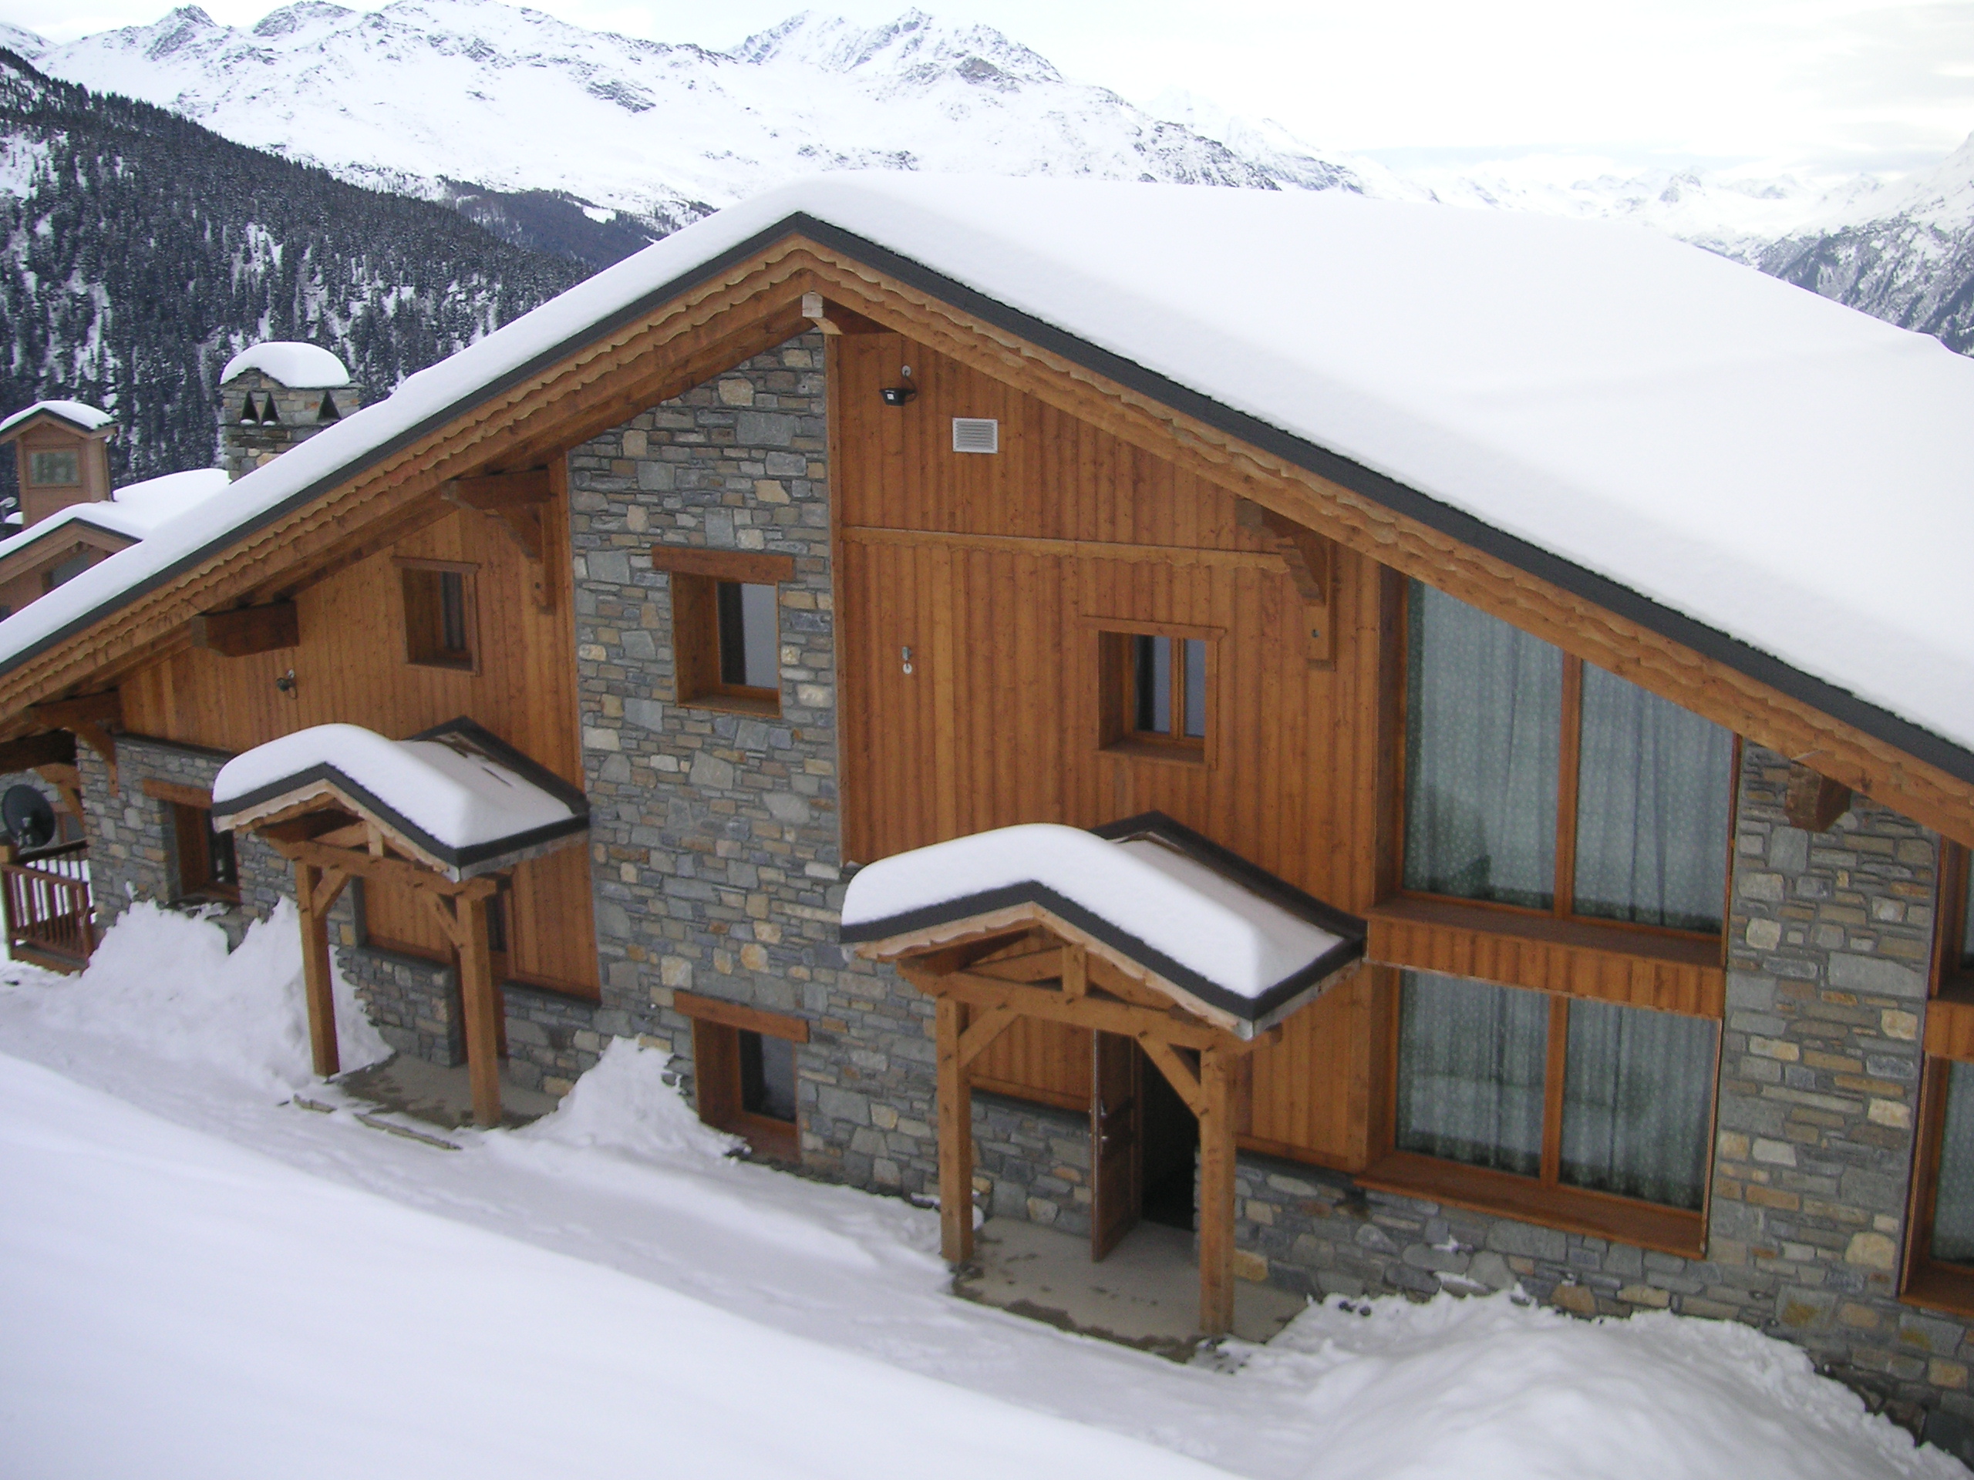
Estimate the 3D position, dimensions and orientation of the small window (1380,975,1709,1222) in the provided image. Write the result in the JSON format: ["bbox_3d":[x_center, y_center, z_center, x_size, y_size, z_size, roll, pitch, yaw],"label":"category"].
[{"bbox_3d":[4.170,2.546,15.472,2.449,1.566,0.152,7,15,31],"label":"small window"}]

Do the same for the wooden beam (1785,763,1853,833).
[{"bbox_3d":[5.134,0.251,12.963,0.207,0.442,0.897,7,15,31],"label":"wooden beam"}]

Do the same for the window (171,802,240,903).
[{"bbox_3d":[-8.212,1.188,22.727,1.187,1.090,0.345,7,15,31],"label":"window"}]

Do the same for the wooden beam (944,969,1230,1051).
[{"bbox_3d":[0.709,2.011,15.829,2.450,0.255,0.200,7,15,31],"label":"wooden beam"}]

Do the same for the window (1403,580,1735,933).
[{"bbox_3d":[4.111,0.109,14.879,2.449,2.443,0.152,7,15,31],"label":"window"}]

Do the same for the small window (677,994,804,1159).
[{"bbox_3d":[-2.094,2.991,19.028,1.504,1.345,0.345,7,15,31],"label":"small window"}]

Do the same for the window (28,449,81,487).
[{"bbox_3d":[-16.374,-4.760,37.000,0.892,0.649,0.120,-1,13,0],"label":"window"}]

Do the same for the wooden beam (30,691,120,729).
[{"bbox_3d":[-9.705,-0.249,22.338,0.207,0.386,1.035,7,15,31],"label":"wooden beam"}]

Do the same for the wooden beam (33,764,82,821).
[{"bbox_3d":[-11.028,0.634,25.207,0.172,0.759,0.759,7,15,31],"label":"wooden beam"}]

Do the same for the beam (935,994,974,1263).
[{"bbox_3d":[-0.244,3.061,16.706,0.186,2.263,0.214,7,15,31],"label":"beam"}]

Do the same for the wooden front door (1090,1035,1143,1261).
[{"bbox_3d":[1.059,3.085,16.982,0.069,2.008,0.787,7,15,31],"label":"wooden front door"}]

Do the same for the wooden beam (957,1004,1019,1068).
[{"bbox_3d":[0.002,2.240,16.345,0.806,0.195,0.152,-46,-14,32],"label":"wooden beam"}]

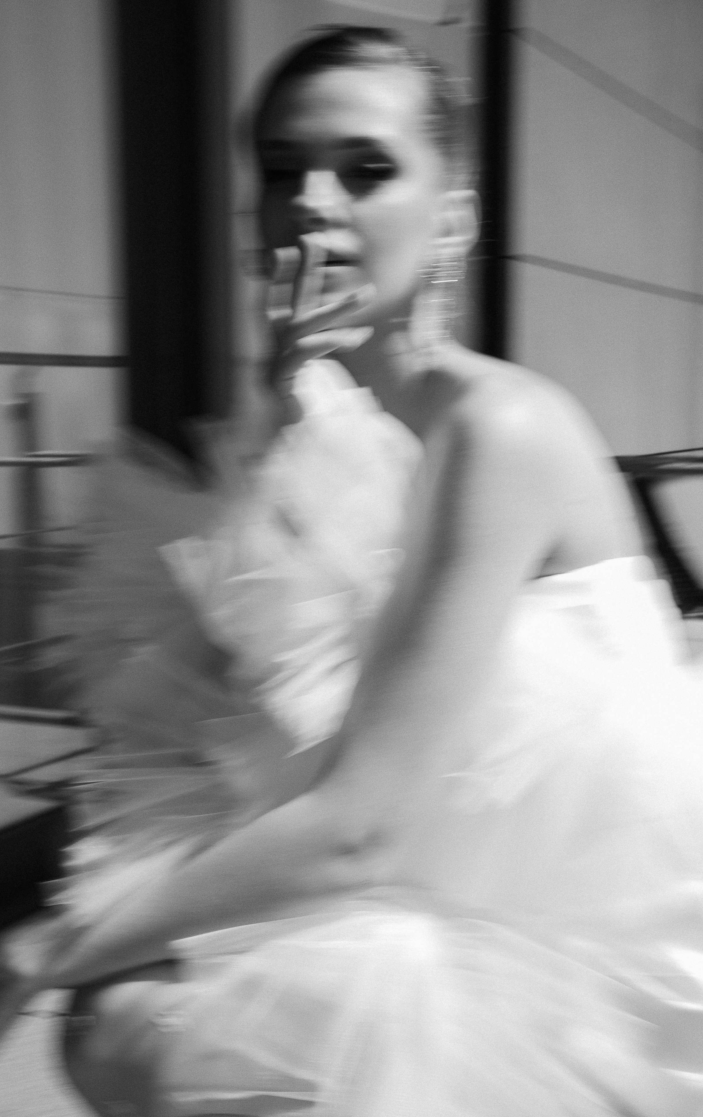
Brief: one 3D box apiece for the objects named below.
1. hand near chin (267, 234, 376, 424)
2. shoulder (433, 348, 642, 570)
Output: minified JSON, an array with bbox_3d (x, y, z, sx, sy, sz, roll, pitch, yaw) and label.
[{"bbox_3d":[-0.021,-0.160,1.080,0.080,0.135,0.075,4,10,21],"label":"hand near chin"},{"bbox_3d":[0.128,-0.068,1.060,0.138,0.148,0.155,-4,10,-25],"label":"shoulder"}]

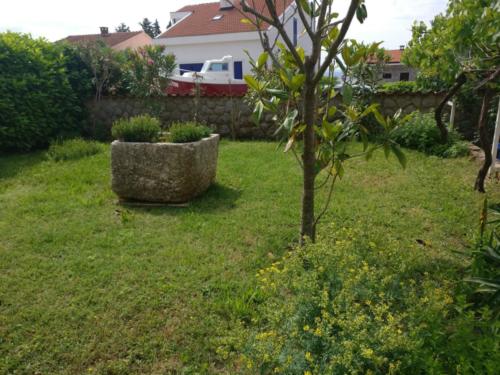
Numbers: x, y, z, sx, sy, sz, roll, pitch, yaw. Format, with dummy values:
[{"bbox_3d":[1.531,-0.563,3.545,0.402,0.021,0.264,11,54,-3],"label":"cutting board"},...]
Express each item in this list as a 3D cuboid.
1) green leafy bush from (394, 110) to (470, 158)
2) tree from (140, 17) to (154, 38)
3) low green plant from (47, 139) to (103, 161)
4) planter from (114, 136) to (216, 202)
[{"bbox_3d":[4.042,-1.280,9.055,1.600,0.980,1.300,0,14,0],"label":"green leafy bush"},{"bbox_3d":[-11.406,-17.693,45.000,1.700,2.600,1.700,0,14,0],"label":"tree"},{"bbox_3d":[-3.990,-0.913,9.126,1.250,0.380,0.950,-5,14,-19],"label":"low green plant"},{"bbox_3d":[-1.100,-0.306,5.578,1.133,0.742,1.058,2,14,9],"label":"planter"}]

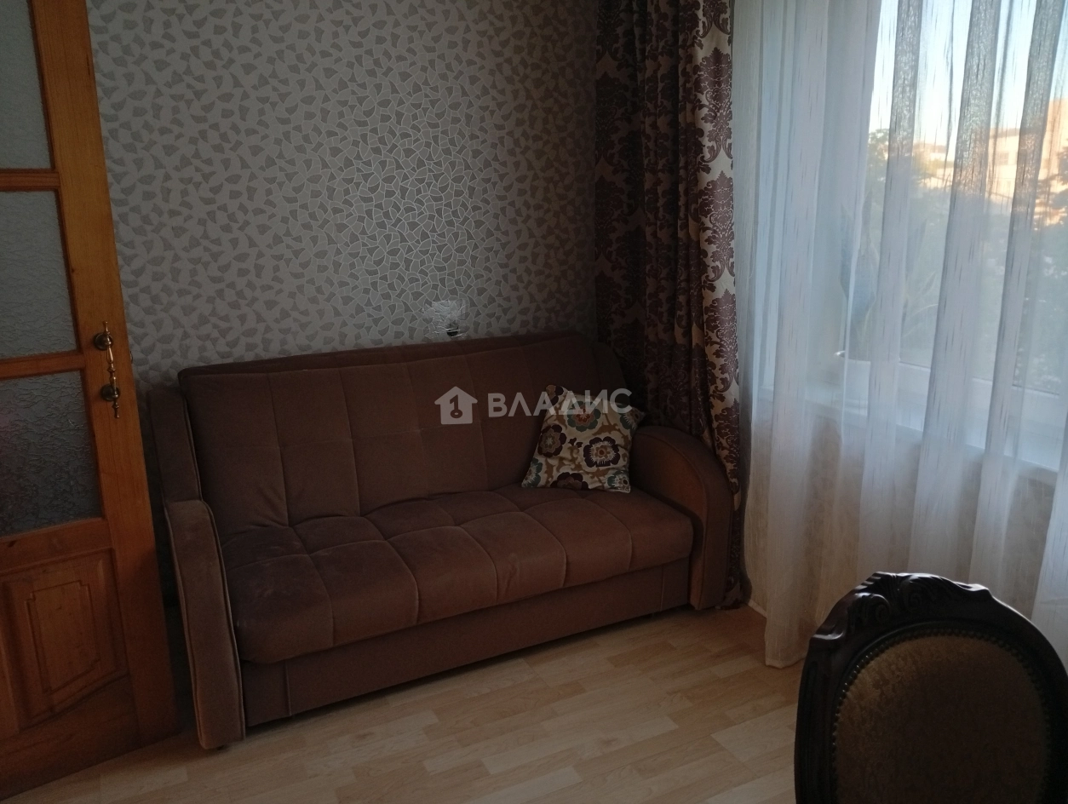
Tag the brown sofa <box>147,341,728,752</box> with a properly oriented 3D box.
[{"bbox_3d":[-0.298,0.290,2.785,1.717,0.868,0.890,-7,14,-26],"label":"brown sofa"}]

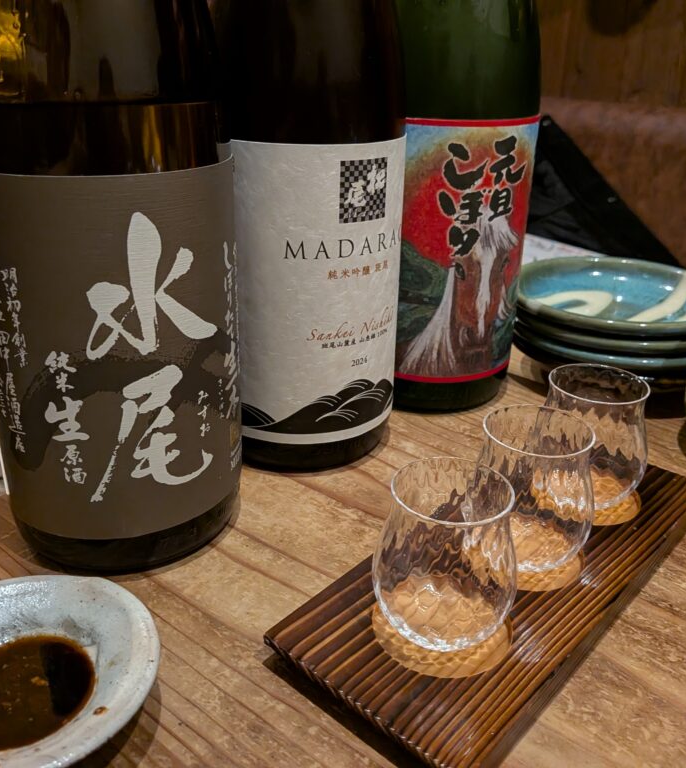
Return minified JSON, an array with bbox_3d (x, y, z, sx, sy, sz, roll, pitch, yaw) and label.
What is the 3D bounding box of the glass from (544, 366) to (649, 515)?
[{"bbox_3d":[0.114,0.028,0.331,0.051,0.062,0.051,2,25,0],"label":"glass"}]

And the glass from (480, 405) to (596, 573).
[{"bbox_3d":[0.075,0.045,0.289,0.051,0.062,0.051,2,25,0],"label":"glass"}]

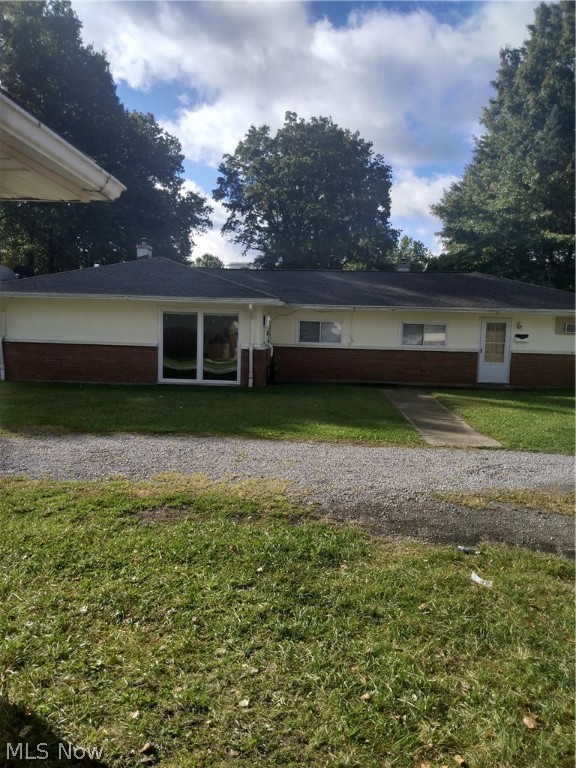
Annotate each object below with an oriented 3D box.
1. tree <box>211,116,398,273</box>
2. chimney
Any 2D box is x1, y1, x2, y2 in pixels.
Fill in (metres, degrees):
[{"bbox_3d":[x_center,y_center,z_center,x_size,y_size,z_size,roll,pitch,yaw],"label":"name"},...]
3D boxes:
[{"bbox_3d":[1.226,-10.486,32.027,13.700,17.165,13.500,2,6,3],"label":"tree"},{"bbox_3d":[-5.168,-4.815,16.048,0.450,0.880,0.450,2,6,3],"label":"chimney"}]

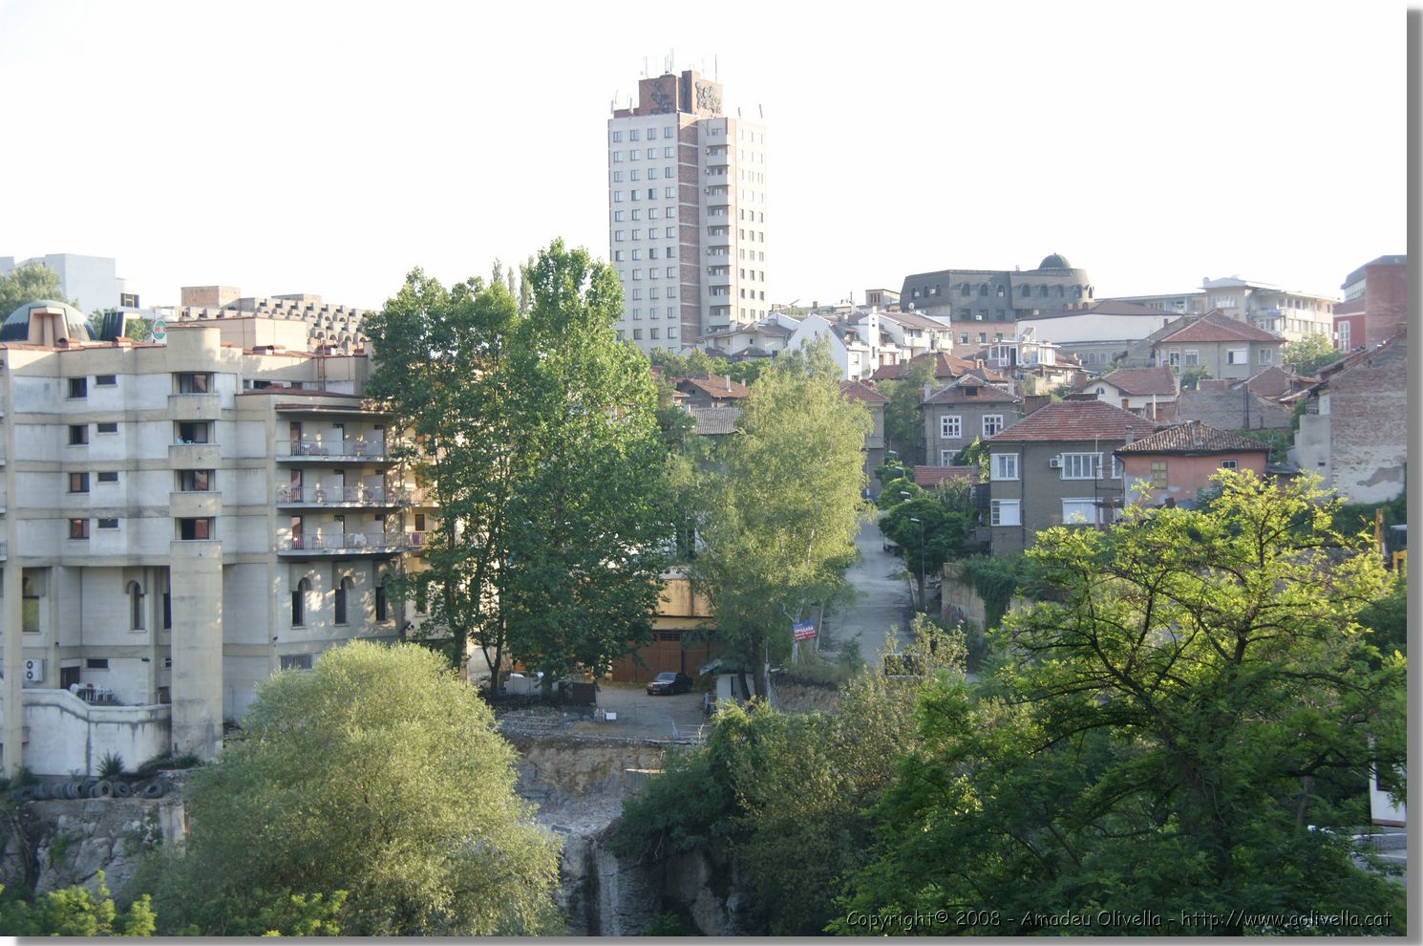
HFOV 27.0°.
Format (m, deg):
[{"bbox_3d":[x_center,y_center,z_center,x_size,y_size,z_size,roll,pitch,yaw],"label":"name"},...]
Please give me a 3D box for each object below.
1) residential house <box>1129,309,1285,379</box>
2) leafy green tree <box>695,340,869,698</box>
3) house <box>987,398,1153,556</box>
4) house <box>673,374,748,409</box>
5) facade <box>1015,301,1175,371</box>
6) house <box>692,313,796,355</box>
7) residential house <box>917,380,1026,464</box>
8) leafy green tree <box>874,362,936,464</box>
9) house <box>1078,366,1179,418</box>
[{"bbox_3d":[49.870,-12.370,299.000,15.500,8.120,11.000,-1,-1,3],"label":"residential house"},{"bbox_3d":[4.460,2.880,187.000,11.000,22.500,9.800,-1,-1,0],"label":"leafy green tree"},{"bbox_3d":[24.180,0.680,195.000,12.400,10.890,9.500,-1,-1,-3],"label":"house"},{"bbox_3d":[-0.124,-6.687,274.000,6.300,4.900,7.400,0,-1,-30],"label":"house"},{"bbox_3d":[45.700,-16.200,350.000,14.000,8.000,14.500,0,0,-29],"label":"facade"},{"bbox_3d":[3.900,-15.900,356.000,12.200,6.200,9.500,-1,0,0],"label":"house"},{"bbox_3d":[21.800,-4.000,248.000,8.600,8.400,8.500,-1,0,7],"label":"residential house"},{"bbox_3d":[16.484,-4.934,253.000,5.600,9.100,5.500,-1,-1,6],"label":"leafy green tree"},{"bbox_3d":[33.000,-6.000,235.000,7.900,4.800,7.000,-1,0,12],"label":"house"}]

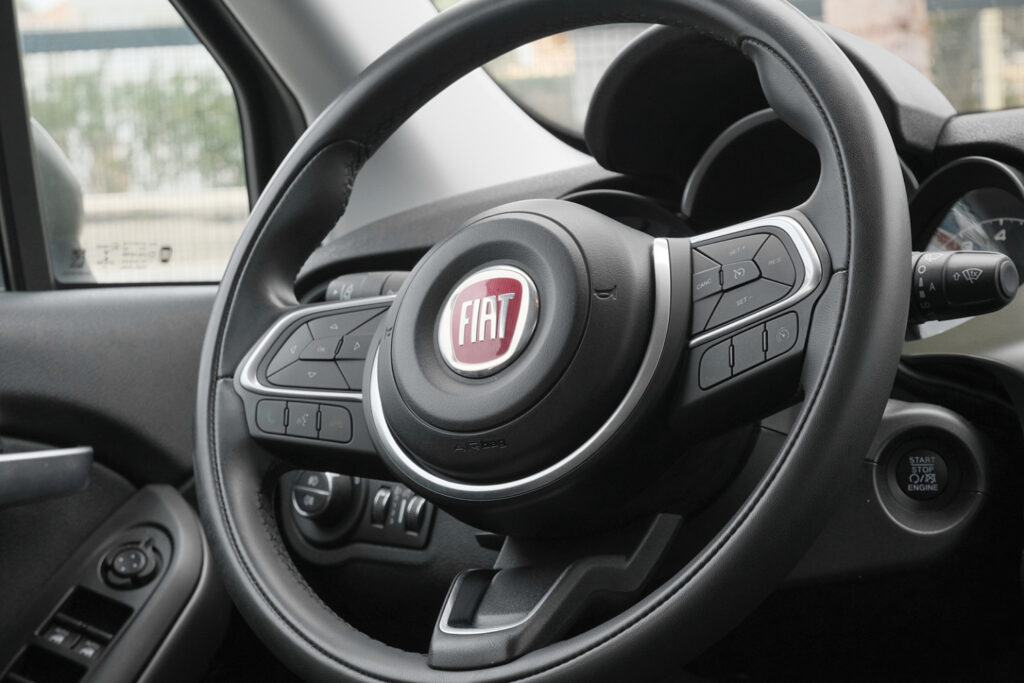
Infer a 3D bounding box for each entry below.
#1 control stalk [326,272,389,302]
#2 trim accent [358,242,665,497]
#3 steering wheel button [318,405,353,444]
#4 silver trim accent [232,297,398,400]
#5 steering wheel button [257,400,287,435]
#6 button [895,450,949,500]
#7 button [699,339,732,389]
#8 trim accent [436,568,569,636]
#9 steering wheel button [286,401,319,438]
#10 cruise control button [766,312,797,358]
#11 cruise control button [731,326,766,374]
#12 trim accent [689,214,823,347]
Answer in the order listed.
[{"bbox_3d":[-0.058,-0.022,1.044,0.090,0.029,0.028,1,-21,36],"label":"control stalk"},{"bbox_3d":[-0.001,0.016,0.862,0.166,0.114,0.015,-10,-28,32],"label":"trim accent"},{"bbox_3d":[-0.082,0.039,0.918,0.018,0.018,0.007,-4,-17,22],"label":"steering wheel button"},{"bbox_3d":[-0.095,0.006,0.938,0.077,0.059,0.013,-4,-32,22],"label":"silver trim accent"},{"bbox_3d":[-0.115,0.038,0.933,0.017,0.017,0.007,-4,-17,22],"label":"steering wheel button"},{"bbox_3d":[0.204,0.067,0.965,0.026,0.026,0.011,1,-7,17],"label":"button"},{"bbox_3d":[0.087,0.010,0.809,0.007,0.018,0.018,16,-24,-42],"label":"button"},{"bbox_3d":[-0.007,0.110,0.827,0.058,0.009,0.042,-10,35,32],"label":"trim accent"},{"bbox_3d":[-0.099,0.038,0.926,0.018,0.018,0.007,-4,-17,22],"label":"steering wheel button"},{"bbox_3d":[0.112,-0.002,0.787,0.007,0.017,0.017,16,-24,-42],"label":"cruise control button"},{"bbox_3d":[0.100,0.004,0.798,0.007,0.018,0.018,16,-24,-42],"label":"cruise control button"},{"bbox_3d":[0.101,-0.028,0.812,0.076,0.058,0.013,-17,-38,42],"label":"trim accent"}]

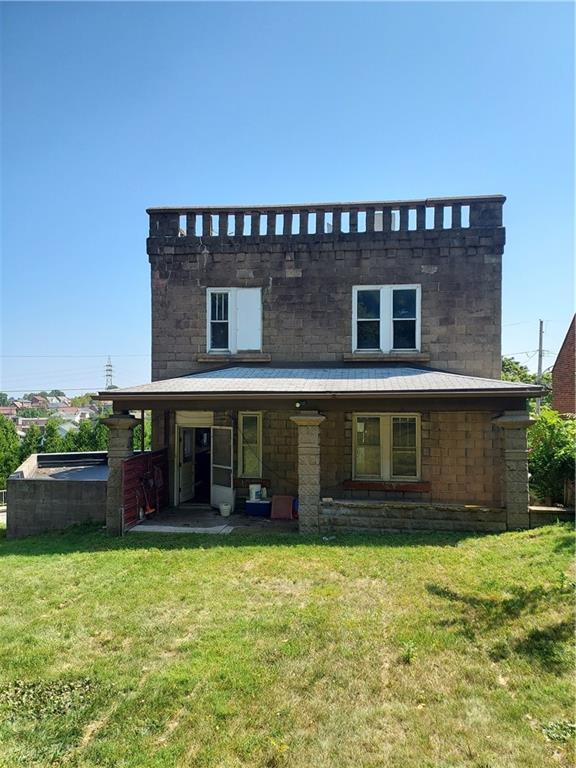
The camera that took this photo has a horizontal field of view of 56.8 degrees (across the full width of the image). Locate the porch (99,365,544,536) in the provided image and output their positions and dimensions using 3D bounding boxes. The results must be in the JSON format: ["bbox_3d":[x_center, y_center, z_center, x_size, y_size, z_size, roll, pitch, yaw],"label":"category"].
[{"bbox_3d":[0.604,1.360,11.885,9.001,3.520,2.380,0,0,6],"label":"porch"}]

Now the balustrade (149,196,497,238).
[{"bbox_3d":[0.793,-4.015,13.127,8.699,0.750,0.370,0,0,6],"label":"balustrade"}]

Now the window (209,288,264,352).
[{"bbox_3d":[-1.338,-1.584,13.360,1.416,1.673,0.120,0,0,6],"label":"window"}]

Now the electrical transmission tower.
[{"bbox_3d":[-140.789,-7.099,420.000,7.900,31.000,6.500,0,0,-23],"label":"electrical transmission tower"}]

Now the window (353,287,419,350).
[{"bbox_3d":[2.396,-1.572,12.942,1.645,1.674,0.120,0,0,6],"label":"window"}]

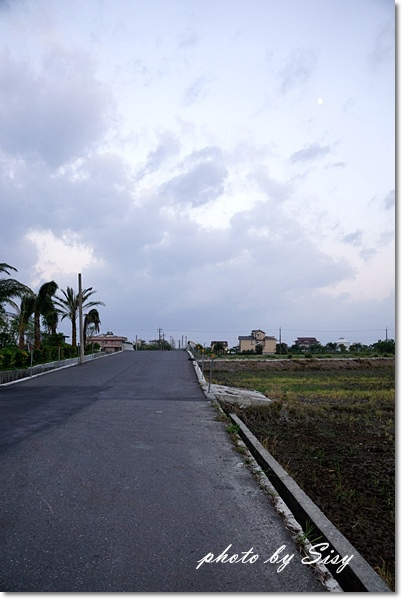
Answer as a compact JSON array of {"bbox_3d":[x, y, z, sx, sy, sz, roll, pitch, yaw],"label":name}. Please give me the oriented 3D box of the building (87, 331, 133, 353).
[{"bbox_3d":[-34.240,16.070,168.740,16.260,7.880,13.000,0,-6,0],"label":"building"}]

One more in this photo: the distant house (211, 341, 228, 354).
[{"bbox_3d":[8.530,21.980,207.840,7.730,5.750,8.000,0,-6,0],"label":"distant house"}]

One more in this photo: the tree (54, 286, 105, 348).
[{"bbox_3d":[-8.930,1.590,33.020,3.800,5.200,3.800,0,-6,0],"label":"tree"}]

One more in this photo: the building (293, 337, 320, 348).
[{"bbox_3d":[55.270,23.660,236.820,14.150,7.950,12.000,0,-6,0],"label":"building"}]

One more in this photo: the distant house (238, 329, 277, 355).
[{"bbox_3d":[22.120,16.790,177.220,14.490,9.380,12.000,0,-6,0],"label":"distant house"}]

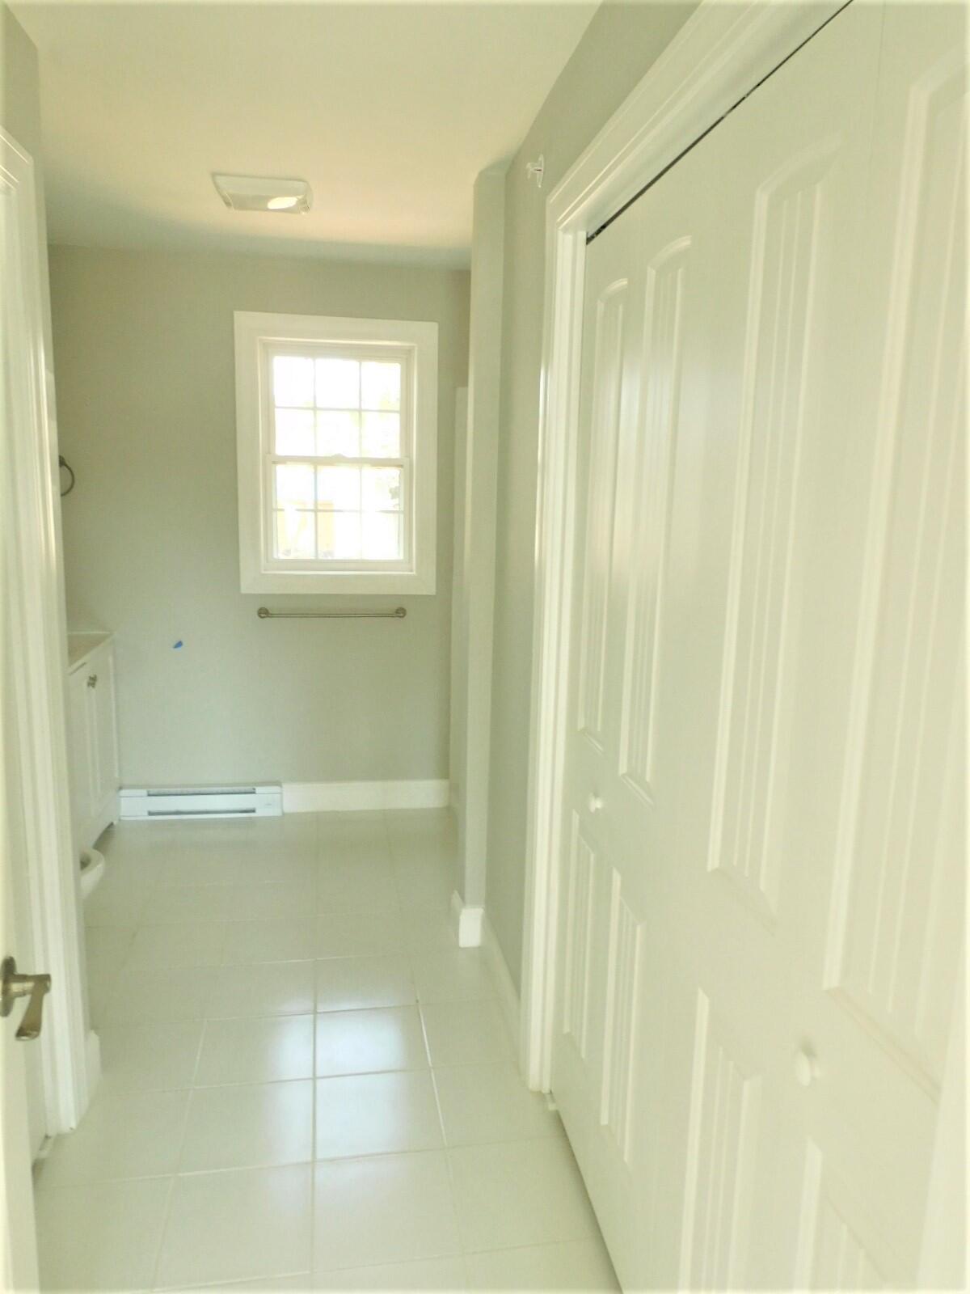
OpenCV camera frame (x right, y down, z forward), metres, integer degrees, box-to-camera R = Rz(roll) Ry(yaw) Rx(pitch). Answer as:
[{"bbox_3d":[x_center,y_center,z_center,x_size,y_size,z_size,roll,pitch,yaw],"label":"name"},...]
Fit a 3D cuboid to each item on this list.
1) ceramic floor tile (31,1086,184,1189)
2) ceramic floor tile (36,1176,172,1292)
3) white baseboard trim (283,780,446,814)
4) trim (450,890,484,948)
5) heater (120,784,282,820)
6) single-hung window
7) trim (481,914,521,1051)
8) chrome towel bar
[{"bbox_3d":[-0.851,1.136,2.080,0.292,0.010,0.292,0,10,-10],"label":"ceramic floor tile"},{"bbox_3d":[-0.799,1.185,1.791,0.292,0.010,0.292,0,10,-10],"label":"ceramic floor tile"},{"bbox_3d":[-0.556,0.707,4.255,0.784,0.141,0.015,0,10,-10],"label":"white baseboard trim"},{"bbox_3d":[-0.058,0.920,3.059,0.074,0.140,0.155,0,10,-10],"label":"trim"},{"bbox_3d":[-1.291,0.713,4.101,0.714,0.130,0.057,0,10,-10],"label":"heater"},{"bbox_3d":[-0.645,-0.832,3.977,0.873,1.201,0.030,0,10,-10],"label":"single-hung window"},{"bbox_3d":[0.049,0.986,2.678,0.017,0.140,0.644,0,10,-10],"label":"trim"},{"bbox_3d":[-0.685,-0.145,4.055,0.673,0.055,0.074,0,10,-10],"label":"chrome towel bar"}]

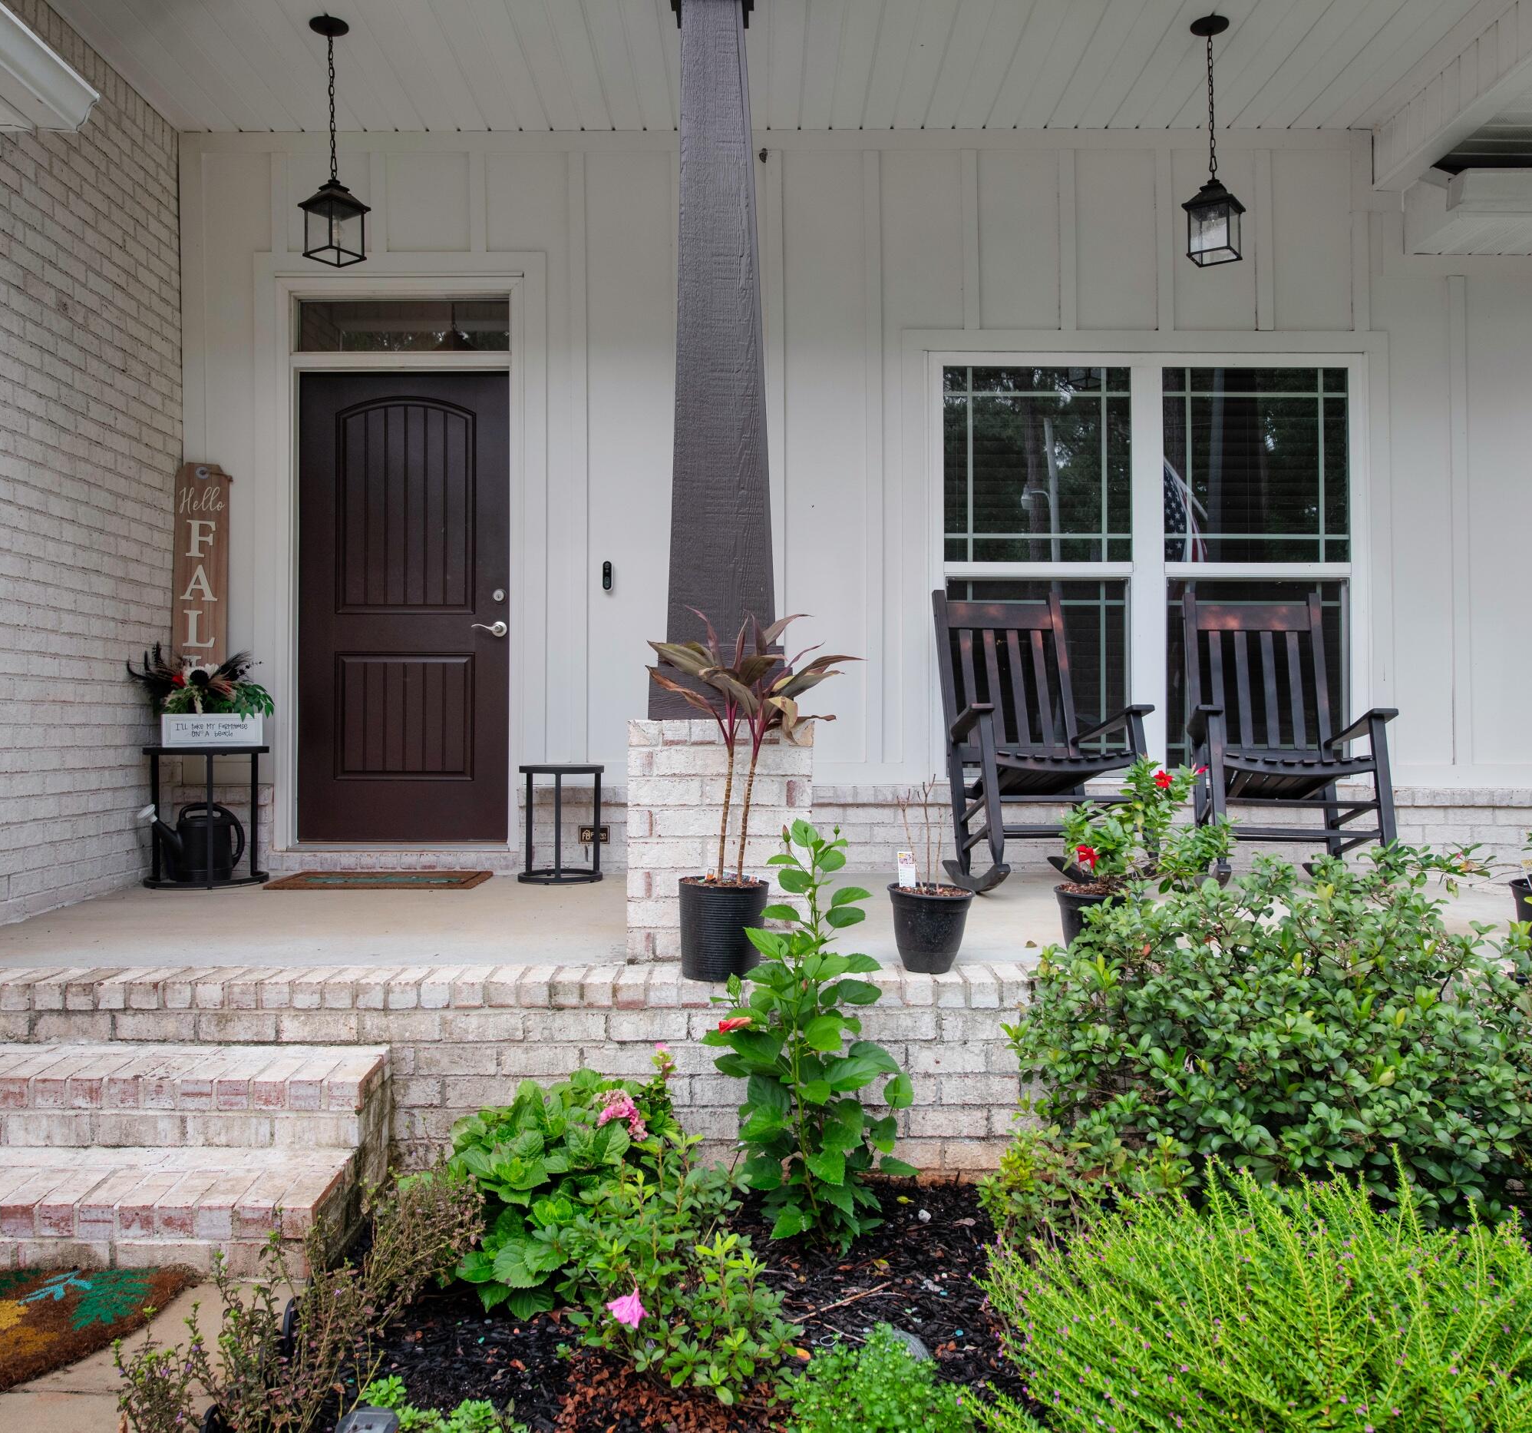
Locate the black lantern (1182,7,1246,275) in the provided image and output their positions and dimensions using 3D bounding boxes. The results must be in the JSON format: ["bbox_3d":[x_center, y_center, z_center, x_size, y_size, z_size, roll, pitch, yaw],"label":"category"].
[{"bbox_3d":[1.612,-2.074,4.745,0.170,0.850,0.170,0,-1,35],"label":"black lantern"}]

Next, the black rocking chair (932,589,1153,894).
[{"bbox_3d":[1.000,0.081,5.050,0.680,1.179,0.870,0,-1,-8],"label":"black rocking chair"}]

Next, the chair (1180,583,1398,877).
[{"bbox_3d":[1.940,0.085,4.950,0.680,1.160,0.840,0,0,9],"label":"chair"}]

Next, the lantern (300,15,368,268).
[{"bbox_3d":[-1.572,-2.086,4.790,0.172,0.850,0.172,-1,-1,36],"label":"lantern"}]

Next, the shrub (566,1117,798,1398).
[{"bbox_3d":[-0.148,0.925,2.331,0.430,0.375,0.460,0,-1,0],"label":"shrub"}]

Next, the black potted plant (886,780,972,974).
[{"bbox_3d":[0.431,0.412,3.446,0.225,0.490,0.225,0,-1,0],"label":"black potted plant"}]

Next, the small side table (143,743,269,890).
[{"bbox_3d":[-2.220,0.395,5.220,0.460,0.550,0.460,0,0,0],"label":"small side table"}]

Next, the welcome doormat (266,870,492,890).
[{"bbox_3d":[-1.539,0.662,5.304,0.790,0.017,0.450,0,-1,4],"label":"welcome doormat"}]

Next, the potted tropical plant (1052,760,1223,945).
[{"bbox_3d":[0.986,0.386,3.457,0.430,0.540,0.400,0,-1,0],"label":"potted tropical plant"}]

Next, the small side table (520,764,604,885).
[{"bbox_3d":[-0.820,0.433,5.290,0.340,0.475,0.340,0,0,0],"label":"small side table"}]

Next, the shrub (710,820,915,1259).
[{"bbox_3d":[0.092,0.679,2.814,0.455,0.895,0.440,0,-1,0],"label":"shrub"}]

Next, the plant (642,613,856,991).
[{"bbox_3d":[-0.037,0.200,3.370,0.530,0.935,0.460,0,0,0],"label":"plant"}]

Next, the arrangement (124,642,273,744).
[{"bbox_3d":[-2.200,-0.082,5.130,0.550,0.400,0.320,0,0,-12],"label":"arrangement"}]

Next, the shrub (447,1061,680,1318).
[{"bbox_3d":[-0.403,0.906,2.631,0.470,0.440,0.480,0,-1,0],"label":"shrub"}]

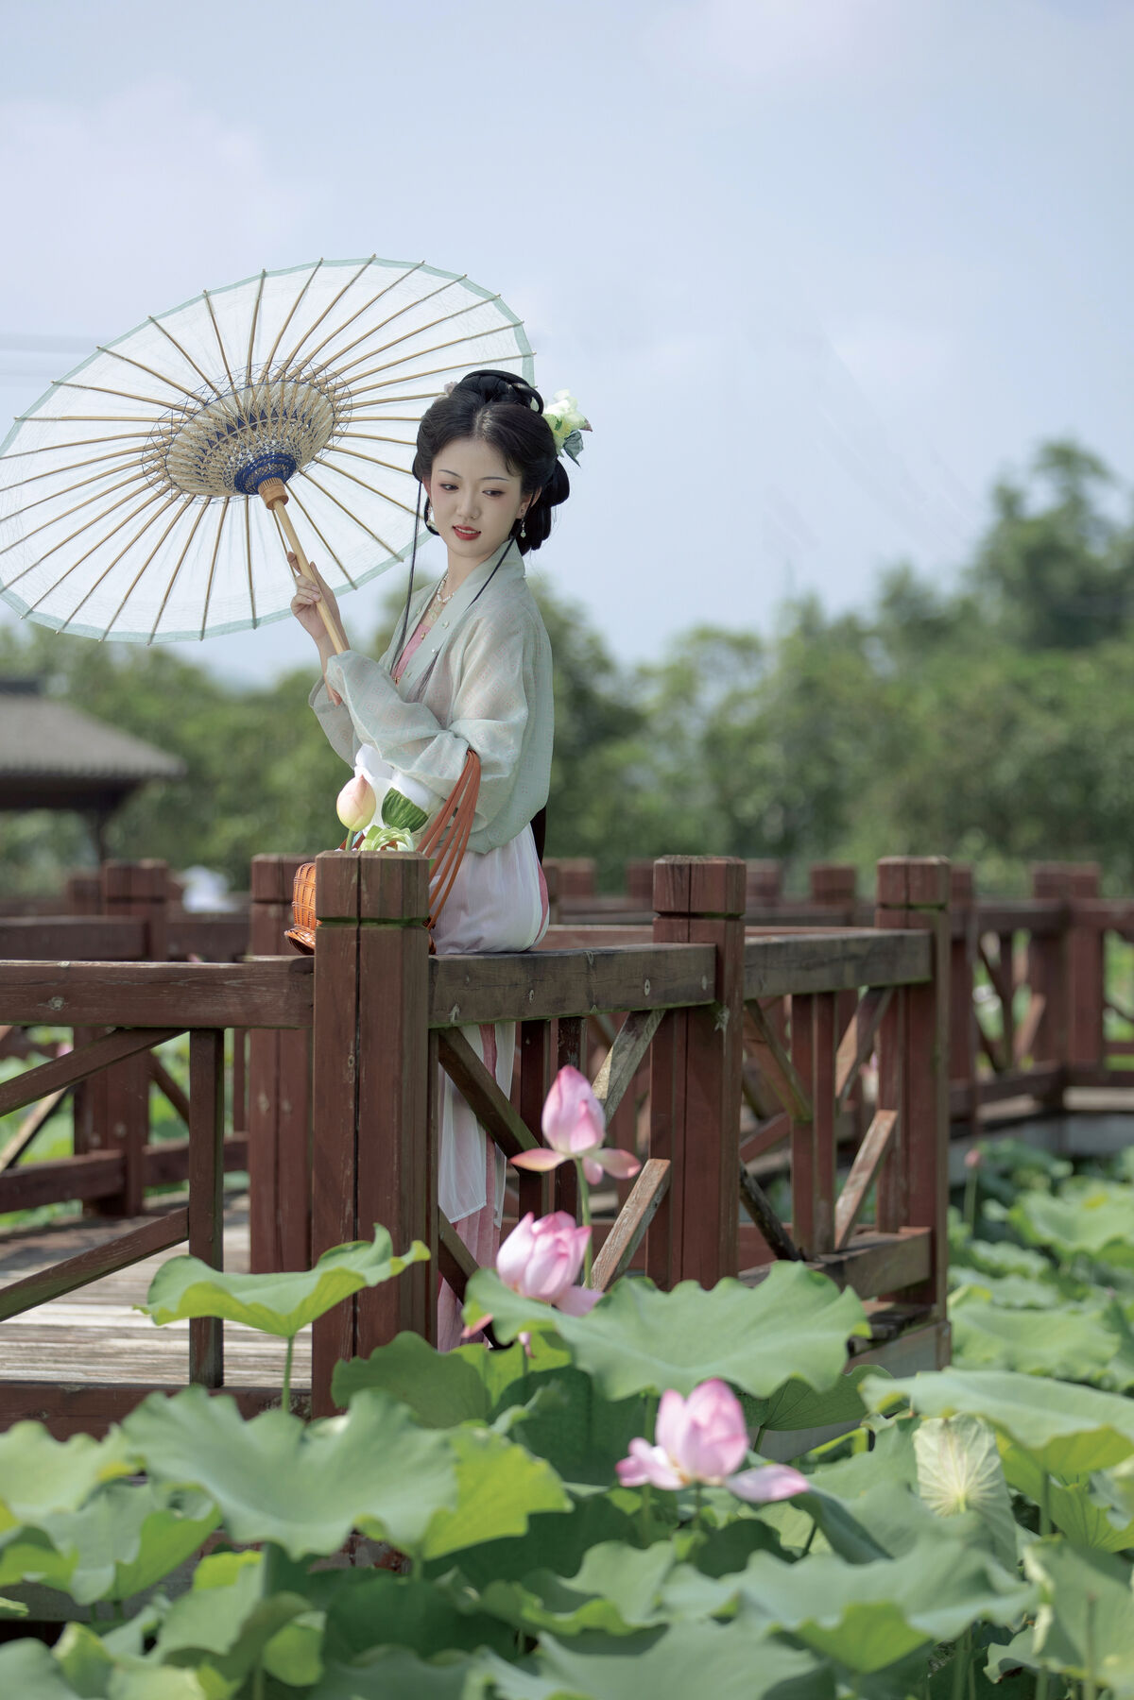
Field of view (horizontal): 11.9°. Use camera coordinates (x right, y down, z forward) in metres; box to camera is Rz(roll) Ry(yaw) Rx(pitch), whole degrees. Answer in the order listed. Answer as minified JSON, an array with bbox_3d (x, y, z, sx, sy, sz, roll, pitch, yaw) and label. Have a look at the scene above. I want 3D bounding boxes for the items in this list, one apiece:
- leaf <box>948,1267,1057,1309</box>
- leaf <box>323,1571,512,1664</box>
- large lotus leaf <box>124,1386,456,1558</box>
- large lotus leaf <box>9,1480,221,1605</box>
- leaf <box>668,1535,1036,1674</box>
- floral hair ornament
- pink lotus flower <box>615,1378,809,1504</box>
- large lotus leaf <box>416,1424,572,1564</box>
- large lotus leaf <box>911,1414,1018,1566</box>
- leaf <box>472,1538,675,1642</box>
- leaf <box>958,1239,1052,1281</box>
[{"bbox_3d":[0.966,0.964,12.000,0.320,0.110,0.320,0,0,0],"label":"leaf"},{"bbox_3d":[-0.178,0.925,6.550,0.280,0.140,0.280,0,0,0],"label":"leaf"},{"bbox_3d":[-0.331,0.745,6.500,0.400,0.200,0.380,0,0,0],"label":"large lotus leaf"},{"bbox_3d":[-0.502,0.764,6.000,0.260,0.120,0.260,0,0,0],"label":"large lotus leaf"},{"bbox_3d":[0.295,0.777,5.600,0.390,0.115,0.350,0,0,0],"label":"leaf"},{"bbox_3d":[0.000,-0.635,8.150,0.080,0.112,0.075,0,0,37],"label":"floral hair ornament"},{"bbox_3d":[0.160,0.652,6.000,0.215,0.130,0.180,0,0,0],"label":"pink lotus flower"},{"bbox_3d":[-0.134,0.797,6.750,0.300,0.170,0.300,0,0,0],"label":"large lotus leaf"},{"bbox_3d":[0.534,0.856,7.250,0.170,0.210,0.200,0,0,0],"label":"large lotus leaf"},{"bbox_3d":[0.011,0.804,5.900,0.230,0.095,0.240,0,0,0],"label":"leaf"},{"bbox_3d":[1.090,1.019,13.500,0.250,0.090,0.270,0,0,0],"label":"leaf"}]

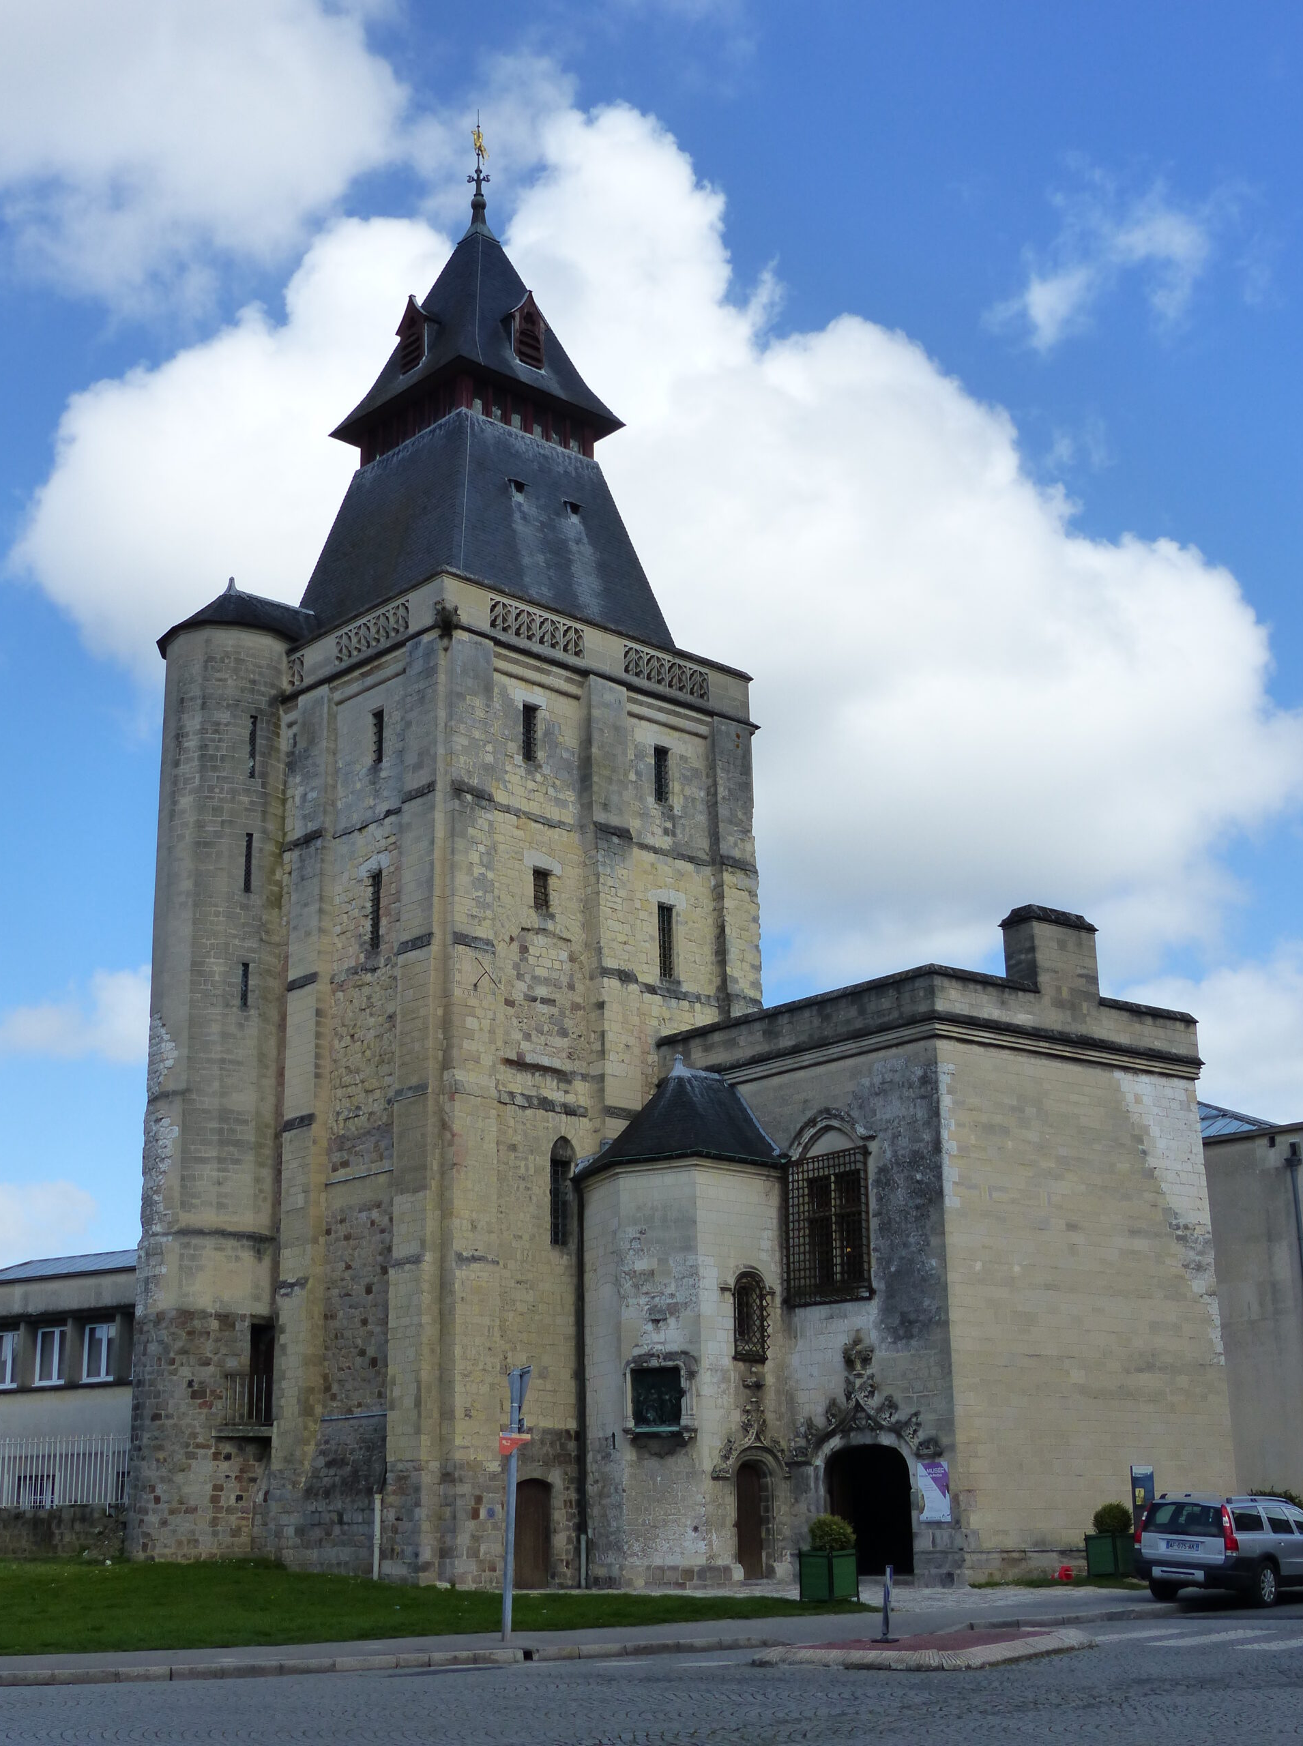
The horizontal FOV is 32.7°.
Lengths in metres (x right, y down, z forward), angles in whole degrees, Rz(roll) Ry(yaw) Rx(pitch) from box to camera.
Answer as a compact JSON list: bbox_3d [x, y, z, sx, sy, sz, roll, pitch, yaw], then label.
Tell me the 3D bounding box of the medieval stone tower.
[{"bbox_3d":[-5.291,-1.912,55.576,12.500,37.800,10.200,15,-23,-41],"label":"medieval stone tower"}]

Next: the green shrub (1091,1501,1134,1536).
[{"bbox_3d":[8.389,11.787,40.500,0.730,0.660,0.730,-1,-17,0],"label":"green shrub"}]

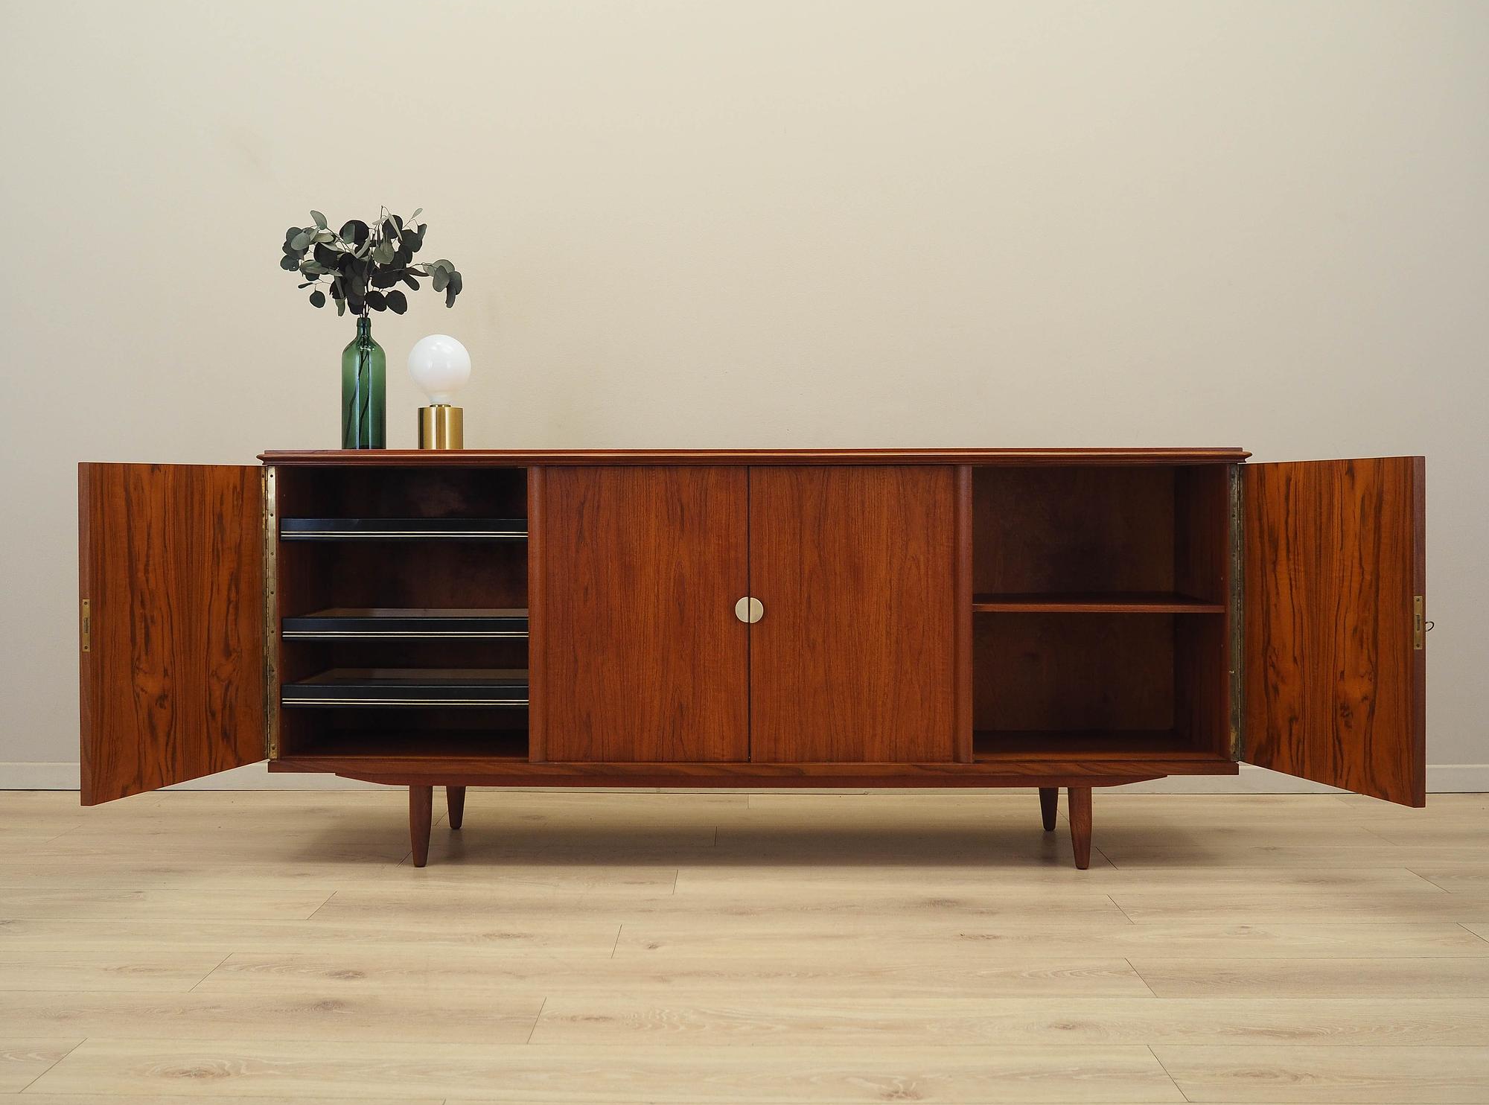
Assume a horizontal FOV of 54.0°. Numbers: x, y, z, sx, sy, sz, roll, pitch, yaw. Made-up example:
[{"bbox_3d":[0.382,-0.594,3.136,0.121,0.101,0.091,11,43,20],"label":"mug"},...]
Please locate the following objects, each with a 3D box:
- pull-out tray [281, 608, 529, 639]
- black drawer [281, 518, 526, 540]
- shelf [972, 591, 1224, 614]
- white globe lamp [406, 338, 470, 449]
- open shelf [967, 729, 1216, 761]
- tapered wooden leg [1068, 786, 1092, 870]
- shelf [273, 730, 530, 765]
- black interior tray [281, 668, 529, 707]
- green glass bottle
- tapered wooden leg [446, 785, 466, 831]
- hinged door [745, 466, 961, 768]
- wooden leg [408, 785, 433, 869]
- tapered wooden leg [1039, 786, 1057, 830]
[{"bbox_3d":[-0.642,0.142,2.963,0.477,0.041,0.330,0,2,1],"label":"pull-out tray"},{"bbox_3d":[-0.641,-0.050,2.957,0.475,0.039,0.330,0,2,1],"label":"black drawer"},{"bbox_3d":[0.697,0.105,3.045,0.493,0.016,0.358,0,2,1],"label":"shelf"},{"bbox_3d":[-0.634,-0.329,3.042,0.129,0.246,0.129,0,2,1],"label":"white globe lamp"},{"bbox_3d":[0.674,0.390,2.938,0.479,0.022,0.360,0,2,1],"label":"open shelf"},{"bbox_3d":[0.646,0.529,2.814,0.045,0.163,0.045,0,2,1],"label":"tapered wooden leg"},{"bbox_3d":[-0.665,0.408,3.072,0.501,0.018,0.378,0,2,1],"label":"shelf"},{"bbox_3d":[-0.642,0.271,2.968,0.479,0.043,0.330,0,2,1],"label":"black interior tray"},{"bbox_3d":[-0.763,-0.335,2.945,0.088,0.273,0.088,0,2,1],"label":"green glass bottle"},{"bbox_3d":[-0.643,0.534,3.264,0.047,0.165,0.047,0,2,1],"label":"tapered wooden leg"},{"bbox_3d":[0.213,0.120,2.864,0.407,0.578,0.022,0,2,1],"label":"hinged door"},{"bbox_3d":[-0.648,0.546,2.930,0.047,0.165,0.047,0,2,1],"label":"wooden leg"},{"bbox_3d":[0.675,0.533,3.239,0.047,0.165,0.047,0,2,1],"label":"tapered wooden leg"}]

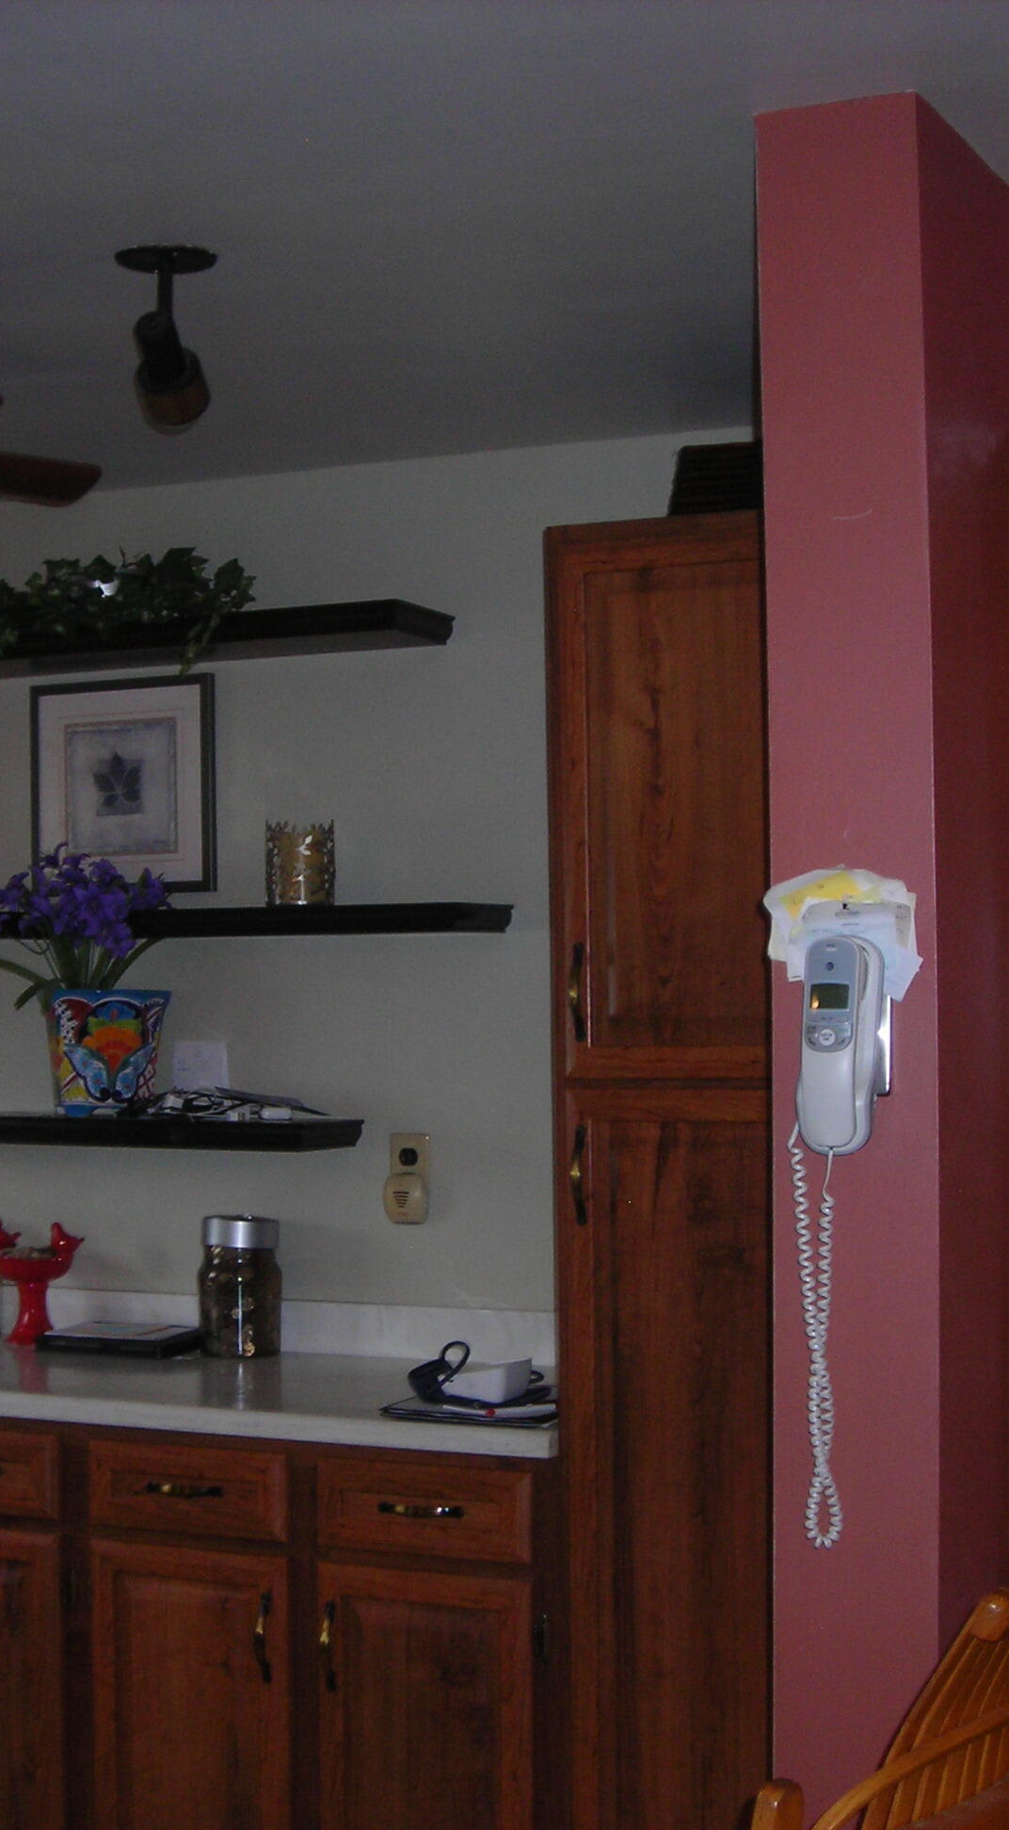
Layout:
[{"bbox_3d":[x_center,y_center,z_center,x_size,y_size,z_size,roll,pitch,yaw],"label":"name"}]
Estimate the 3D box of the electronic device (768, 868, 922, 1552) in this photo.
[{"bbox_3d":[0.318,0.294,2.671,0.170,0.680,0.100,-1,-2,27],"label":"electronic device"}]

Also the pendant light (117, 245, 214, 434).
[{"bbox_3d":[-0.407,-0.702,3.311,0.125,0.215,0.160,-1,-2,33],"label":"pendant light"}]

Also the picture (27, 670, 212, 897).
[{"bbox_3d":[-0.699,-0.236,4.897,0.395,0.387,0.022,-1,-2,27],"label":"picture"}]

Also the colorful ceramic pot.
[{"bbox_3d":[-0.695,0.244,4.729,0.205,0.225,0.190,0,-1,-16],"label":"colorful ceramic pot"}]

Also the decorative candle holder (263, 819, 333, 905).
[{"bbox_3d":[-0.351,-0.087,4.599,0.119,0.149,0.119,0,-1,0],"label":"decorative candle holder"}]

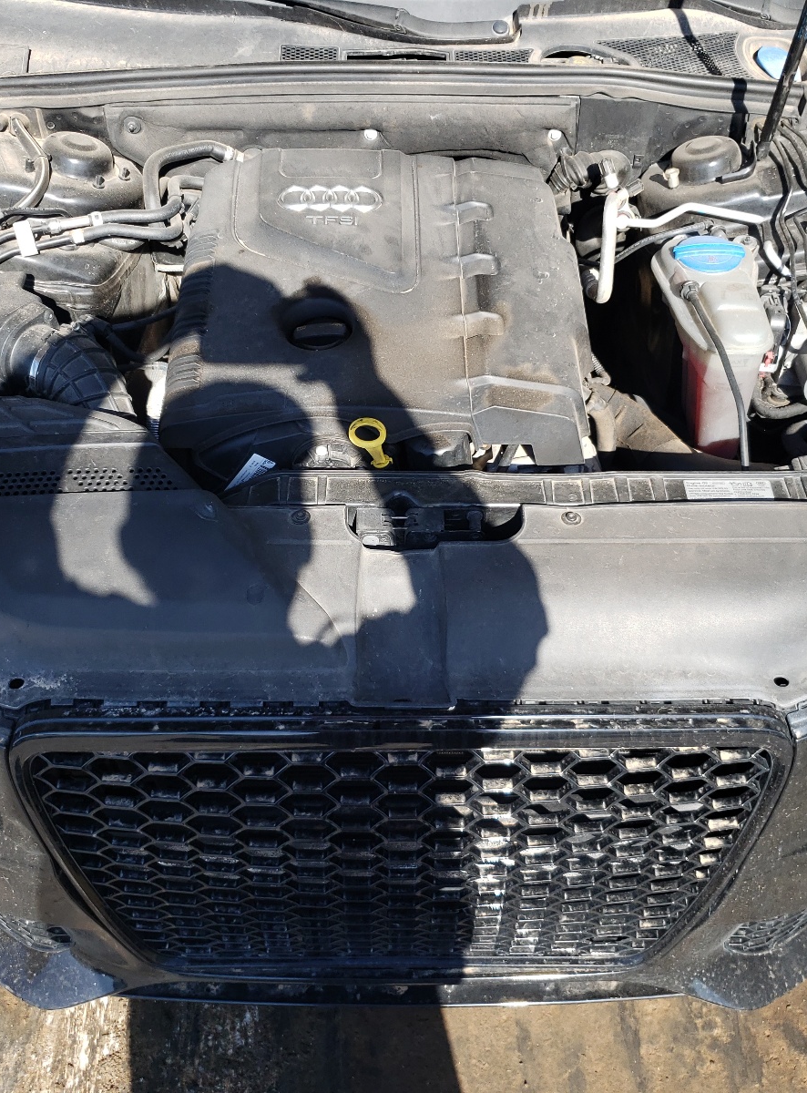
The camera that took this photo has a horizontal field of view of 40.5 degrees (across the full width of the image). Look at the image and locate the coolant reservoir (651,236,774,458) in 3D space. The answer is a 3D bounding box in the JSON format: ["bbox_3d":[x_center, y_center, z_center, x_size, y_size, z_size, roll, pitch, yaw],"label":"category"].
[{"bbox_3d":[0.413,-0.269,1.496,0.150,0.280,0.150,0,46,0],"label":"coolant reservoir"}]

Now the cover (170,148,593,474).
[{"bbox_3d":[-0.033,-0.325,1.466,0.520,0.150,0.490,0,54,0],"label":"cover"}]

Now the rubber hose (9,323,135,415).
[{"bbox_3d":[-0.425,-0.200,1.438,0.150,0.140,0.130,0,46,0],"label":"rubber hose"}]

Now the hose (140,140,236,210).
[{"bbox_3d":[-0.310,-0.541,1.609,0.130,0.075,0.070,0,46,0],"label":"hose"}]

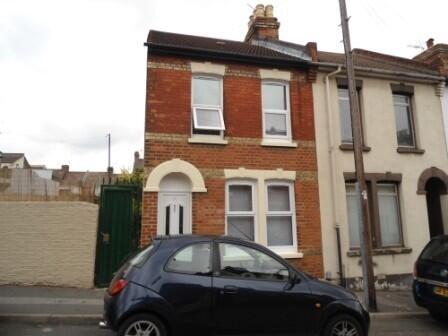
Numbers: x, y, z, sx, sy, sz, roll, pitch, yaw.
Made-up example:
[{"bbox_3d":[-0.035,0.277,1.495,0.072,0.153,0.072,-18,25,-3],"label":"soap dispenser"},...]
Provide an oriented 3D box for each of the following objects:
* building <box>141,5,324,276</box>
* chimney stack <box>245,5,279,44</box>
[{"bbox_3d":[-0.590,-1.456,12.170,4.360,9.920,8.100,2,-11,-12],"label":"building"},{"bbox_3d":[1.487,-5.395,13.380,0.930,1.820,1.680,2,-11,-12],"label":"chimney stack"}]

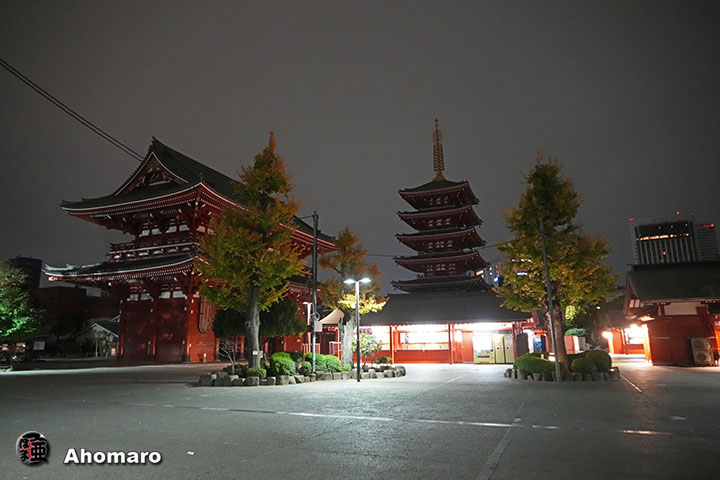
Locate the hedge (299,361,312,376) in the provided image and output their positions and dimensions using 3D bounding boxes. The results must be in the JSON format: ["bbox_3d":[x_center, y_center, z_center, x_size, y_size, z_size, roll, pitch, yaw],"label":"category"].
[{"bbox_3d":[-2.393,5.619,21.075,0.611,0.637,0.600,1,-11,-6],"label":"hedge"}]

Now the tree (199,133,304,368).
[{"bbox_3d":[-4.961,0.356,22.215,4.778,11.471,4.700,2,-12,-12],"label":"tree"}]

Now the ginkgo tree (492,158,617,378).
[{"bbox_3d":[7.975,0.790,19.855,4.565,9.364,4.800,-5,-12,22],"label":"ginkgo tree"}]

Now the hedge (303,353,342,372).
[{"bbox_3d":[-1.690,5.566,21.665,1.801,0.952,1.300,0,-11,-4],"label":"hedge"}]

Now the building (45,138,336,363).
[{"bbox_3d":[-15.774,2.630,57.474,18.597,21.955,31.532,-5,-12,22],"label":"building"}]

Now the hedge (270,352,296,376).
[{"bbox_3d":[-3.281,5.346,20.598,1.103,1.009,1.200,1,-11,-9],"label":"hedge"}]

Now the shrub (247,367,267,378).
[{"bbox_3d":[-4.262,5.461,19.771,0.806,0.485,0.800,2,-12,-12],"label":"shrub"}]

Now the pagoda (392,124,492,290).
[{"bbox_3d":[18.832,-3.108,110.034,18.803,52.372,18.803,-5,-12,22],"label":"pagoda"}]

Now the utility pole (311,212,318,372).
[{"bbox_3d":[-2.043,2.286,21.575,0.300,7.459,0.300,0,-11,-5],"label":"utility pole"}]

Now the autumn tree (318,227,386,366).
[{"bbox_3d":[-0.381,2.865,24.715,3.508,7.308,3.300,0,-11,-1],"label":"autumn tree"}]

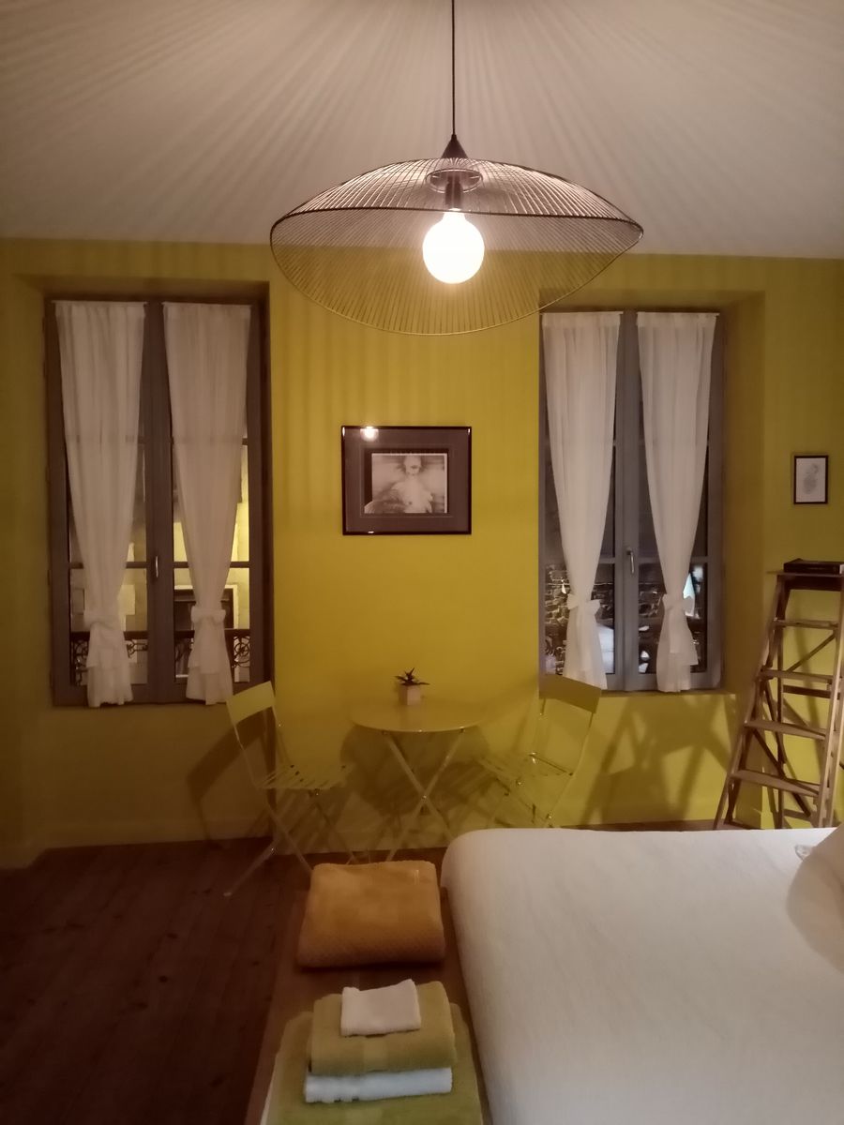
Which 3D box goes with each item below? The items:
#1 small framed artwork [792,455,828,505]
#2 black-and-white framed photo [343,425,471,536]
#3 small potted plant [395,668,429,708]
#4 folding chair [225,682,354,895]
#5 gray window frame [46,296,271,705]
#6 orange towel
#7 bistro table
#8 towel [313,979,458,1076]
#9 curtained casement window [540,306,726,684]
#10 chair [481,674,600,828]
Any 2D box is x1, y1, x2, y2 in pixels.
[{"bbox_3d":[1.900,-0.405,4.141,0.179,0.245,0.020,-1,2,-6],"label":"small framed artwork"},{"bbox_3d":[-0.069,-0.379,3.949,0.601,0.506,0.024,-1,2,-6],"label":"black-and-white framed photo"},{"bbox_3d":[-0.050,0.574,3.907,0.155,0.169,0.145,-1,2,-6],"label":"small potted plant"},{"bbox_3d":[-0.558,0.975,3.709,0.450,0.820,0.420,0,2,9],"label":"folding chair"},{"bbox_3d":[-1.303,-0.301,4.196,1.046,1.987,0.080,-1,2,-6],"label":"gray window frame"},{"bbox_3d":[-0.146,0.943,2.305,0.365,0.085,0.435,-1,2,-6],"label":"orange towel"},{"bbox_3d":[-0.022,1.022,3.741,0.590,0.715,0.590,-1,2,-6],"label":"bistro table"},{"bbox_3d":[-0.074,0.850,1.562,0.247,0.065,0.175,-1,2,-6],"label":"towel"},{"bbox_3d":[1.067,-0.313,4.425,1.024,1.977,0.080,-1,2,-6],"label":"curtained casement window"},{"bbox_3d":[0.511,0.963,3.832,0.450,0.820,0.420,-1,2,-23],"label":"chair"}]

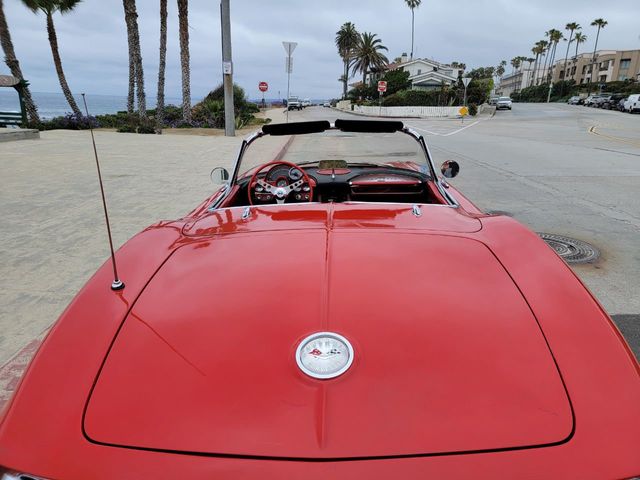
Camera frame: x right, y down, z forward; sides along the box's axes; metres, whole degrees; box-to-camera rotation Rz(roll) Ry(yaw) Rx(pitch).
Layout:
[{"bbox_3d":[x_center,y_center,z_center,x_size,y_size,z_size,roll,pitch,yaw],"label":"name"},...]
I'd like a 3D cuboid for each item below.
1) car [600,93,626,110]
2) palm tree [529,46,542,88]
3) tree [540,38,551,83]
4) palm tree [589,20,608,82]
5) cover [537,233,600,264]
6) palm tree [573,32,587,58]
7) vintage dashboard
[{"bbox_3d":[35.059,-16.544,53.000,1.900,1.750,4.700,7,19,21],"label":"car"},{"bbox_3d":[50.103,-39.456,103.375,3.100,11.018,3.100,2,17,0],"label":"palm tree"},{"bbox_3d":[52.979,-40.974,106.031,2.500,13.170,2.500,0,17,0],"label":"tree"},{"bbox_3d":[46.358,-30.436,75.130,3.000,12.678,3.000,2,17,0],"label":"palm tree"},{"bbox_3d":[2.493,0.093,4.600,0.870,0.030,0.870,0,17,0],"label":"cover"},{"bbox_3d":[49.753,-34.300,86.380,2.600,10.982,2.600,2,17,0],"label":"palm tree"},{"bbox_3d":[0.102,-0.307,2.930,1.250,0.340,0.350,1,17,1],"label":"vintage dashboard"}]

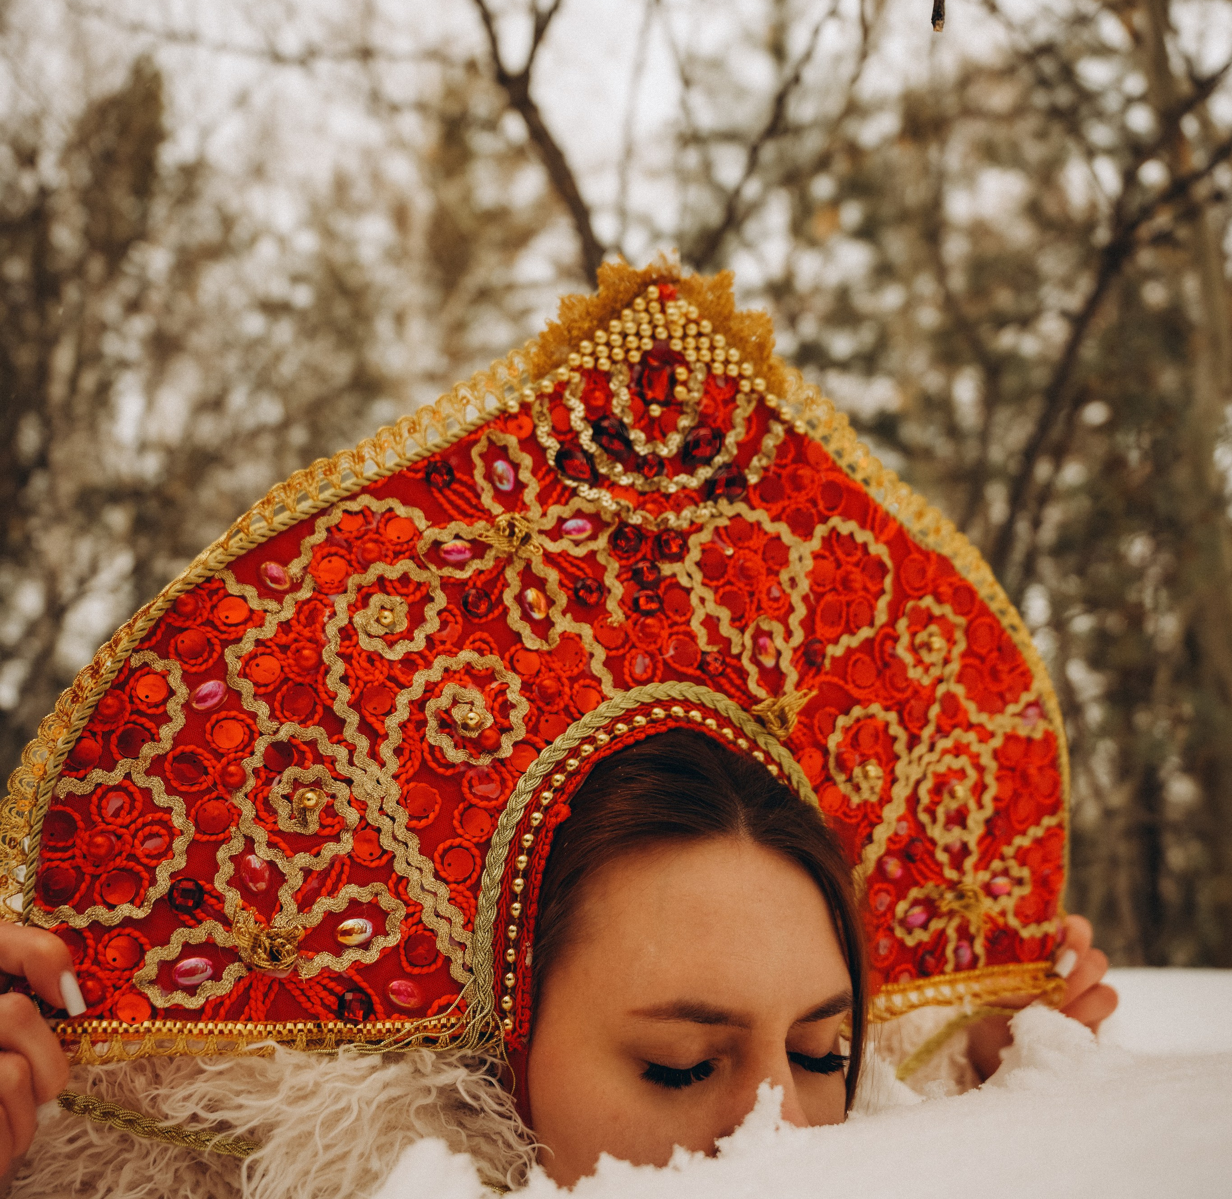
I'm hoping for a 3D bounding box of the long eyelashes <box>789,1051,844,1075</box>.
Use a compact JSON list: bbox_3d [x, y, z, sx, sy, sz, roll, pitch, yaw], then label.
[{"bbox_3d":[0.081,0.188,0.500,0.027,0.009,0.011,4,1,-28],"label":"long eyelashes"}]

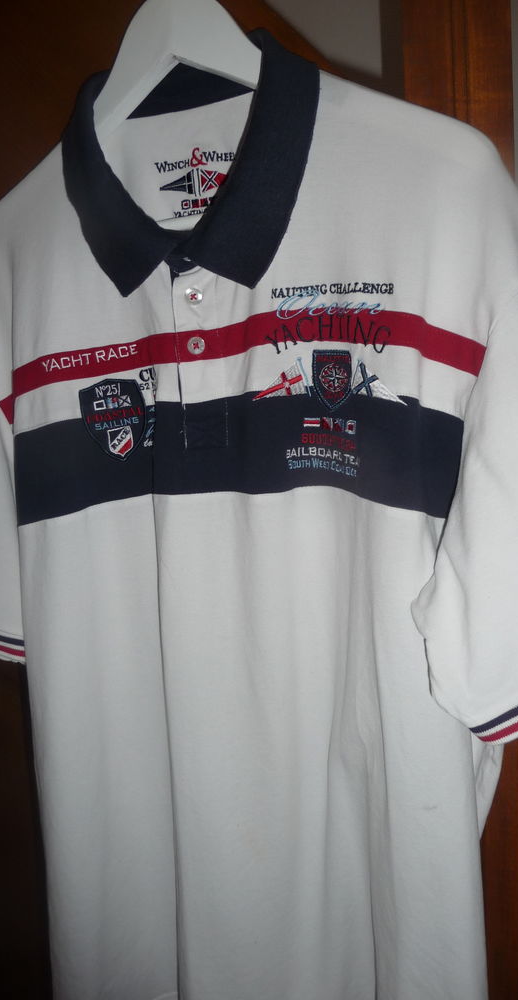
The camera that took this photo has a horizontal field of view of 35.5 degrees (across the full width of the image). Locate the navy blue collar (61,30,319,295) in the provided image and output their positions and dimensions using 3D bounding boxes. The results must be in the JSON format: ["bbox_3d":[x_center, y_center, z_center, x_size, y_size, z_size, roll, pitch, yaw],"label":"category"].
[{"bbox_3d":[-0.055,-0.263,0.645,0.220,0.190,0.125,1,5,25],"label":"navy blue collar"}]

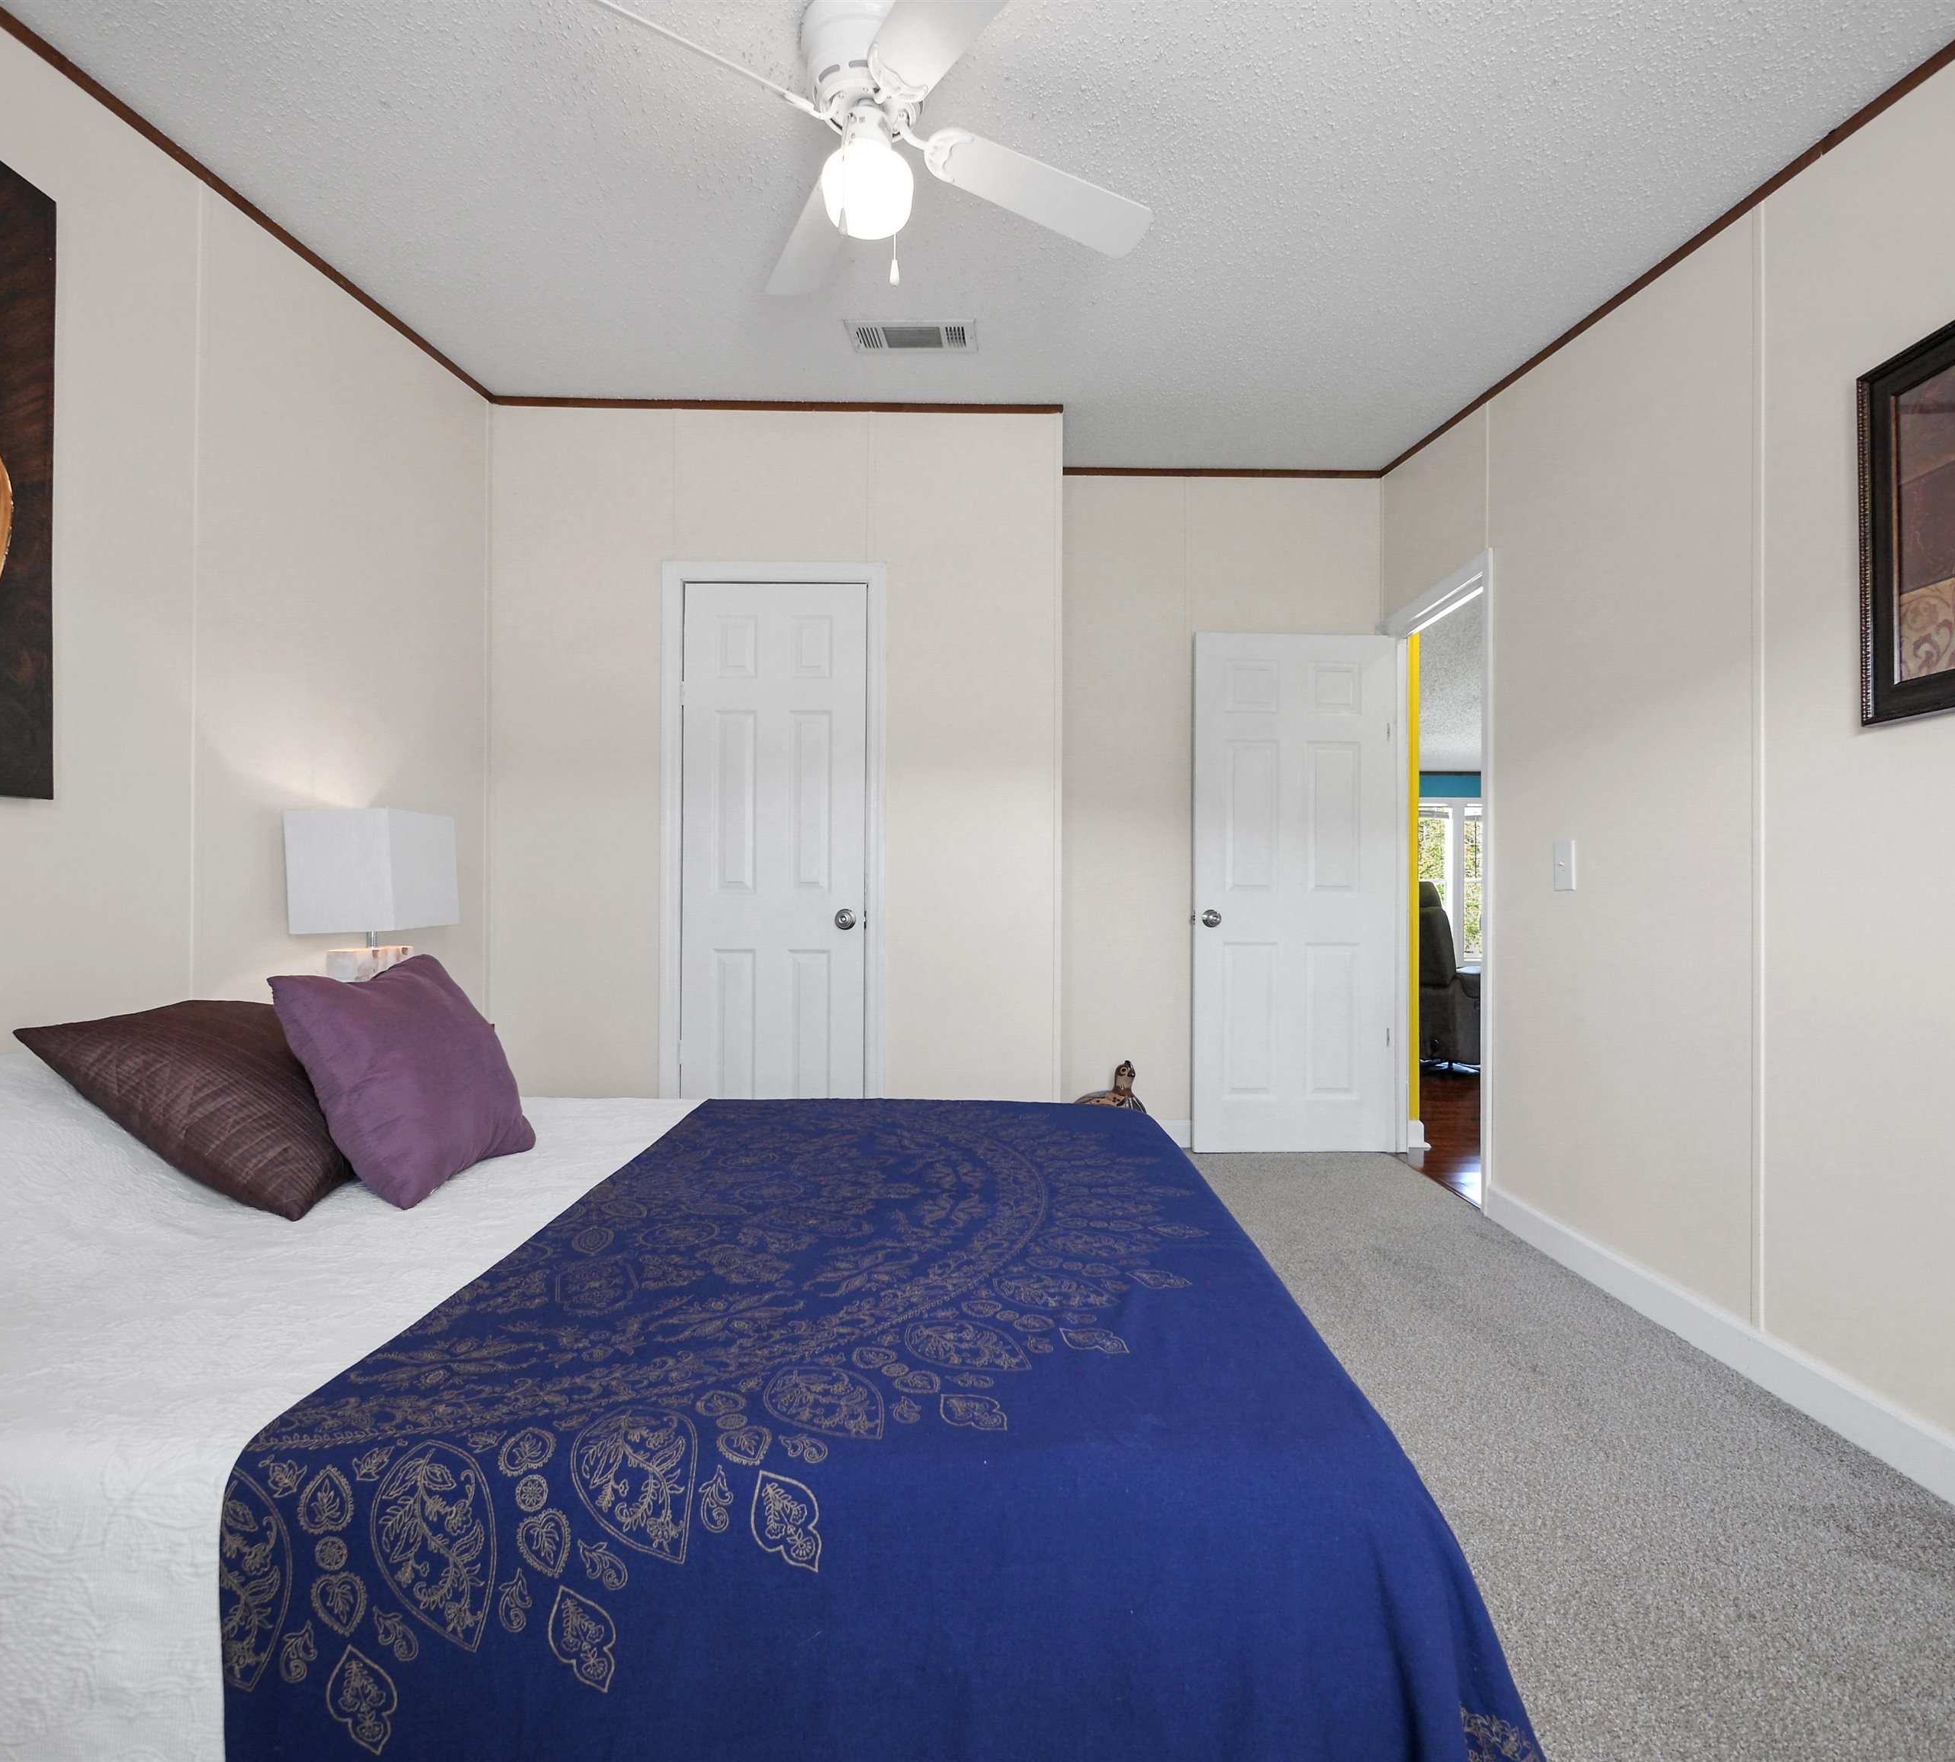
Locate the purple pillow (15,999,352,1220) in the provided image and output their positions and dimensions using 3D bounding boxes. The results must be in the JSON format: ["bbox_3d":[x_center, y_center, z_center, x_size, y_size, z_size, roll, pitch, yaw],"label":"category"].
[{"bbox_3d":[-1.225,0.360,1.630,0.490,0.150,0.430,34,2,-2],"label":"purple pillow"}]

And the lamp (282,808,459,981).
[{"bbox_3d":[-1.398,0.099,2.210,0.220,0.510,0.325,0,0,-6],"label":"lamp"}]

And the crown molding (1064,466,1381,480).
[{"bbox_3d":[0.963,-1.644,3.820,1.320,0.035,0.025,0,0,-1],"label":"crown molding"}]

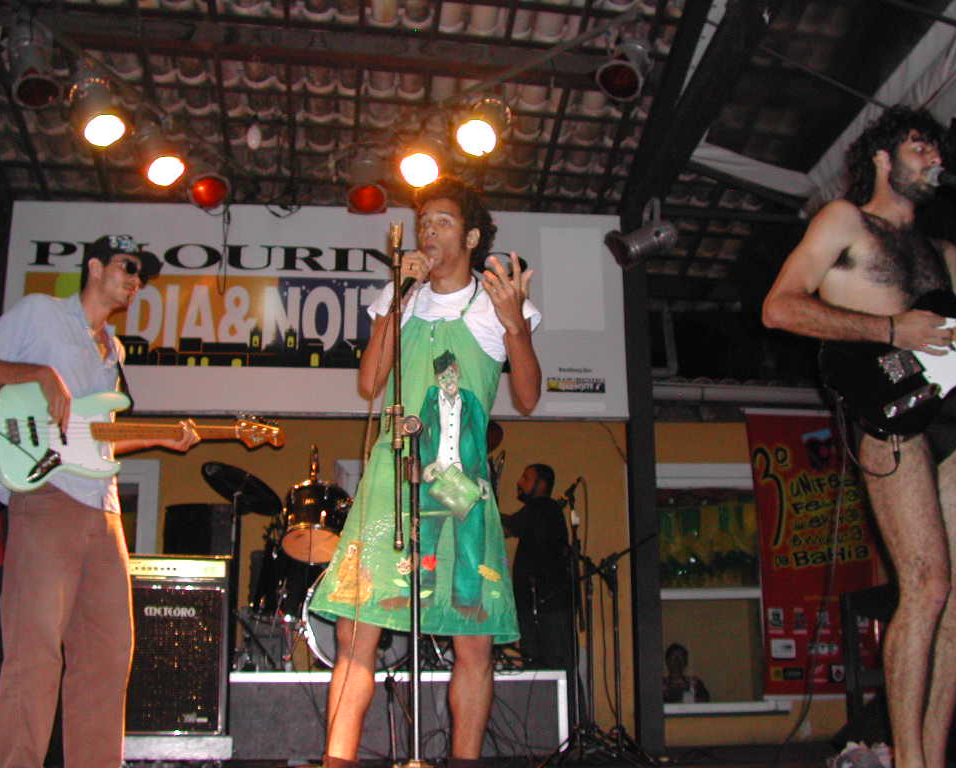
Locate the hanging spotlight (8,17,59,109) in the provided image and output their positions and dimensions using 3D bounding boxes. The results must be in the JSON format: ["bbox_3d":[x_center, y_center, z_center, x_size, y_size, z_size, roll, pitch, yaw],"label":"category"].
[{"bbox_3d":[-1.788,-1.310,4.532,0.215,0.320,0.205,-28,-26,29],"label":"hanging spotlight"}]

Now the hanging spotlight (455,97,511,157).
[{"bbox_3d":[0.031,-1.174,5.025,0.205,0.320,0.215,-4,-56,17],"label":"hanging spotlight"}]

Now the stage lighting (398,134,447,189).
[{"bbox_3d":[-0.243,-1.095,5.363,0.205,0.320,0.215,-3,-54,14],"label":"stage lighting"}]

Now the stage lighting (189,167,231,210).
[{"bbox_3d":[-1.353,-1.028,5.598,0.205,0.320,0.215,6,-60,-24],"label":"stage lighting"}]

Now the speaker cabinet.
[{"bbox_3d":[-1.289,1.098,4.700,0.500,0.710,0.360,3,-14,-11],"label":"speaker cabinet"}]

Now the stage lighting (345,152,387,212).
[{"bbox_3d":[-0.564,-1.037,5.664,0.205,0.320,0.215,2,-44,-9],"label":"stage lighting"}]

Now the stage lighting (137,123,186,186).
[{"bbox_3d":[-1.518,-1.111,5.331,0.205,0.320,0.215,14,-55,-45],"label":"stage lighting"}]

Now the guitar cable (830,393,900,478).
[{"bbox_3d":[0.952,0.128,2.749,0.170,0.205,0.100,-4,-14,17],"label":"guitar cable"}]

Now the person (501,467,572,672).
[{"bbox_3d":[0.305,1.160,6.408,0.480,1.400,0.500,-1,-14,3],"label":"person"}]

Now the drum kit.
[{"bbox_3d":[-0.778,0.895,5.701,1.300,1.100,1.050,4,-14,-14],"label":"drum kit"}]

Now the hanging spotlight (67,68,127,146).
[{"bbox_3d":[-1.672,-1.217,4.927,0.215,0.320,0.205,-44,-35,24],"label":"hanging spotlight"}]

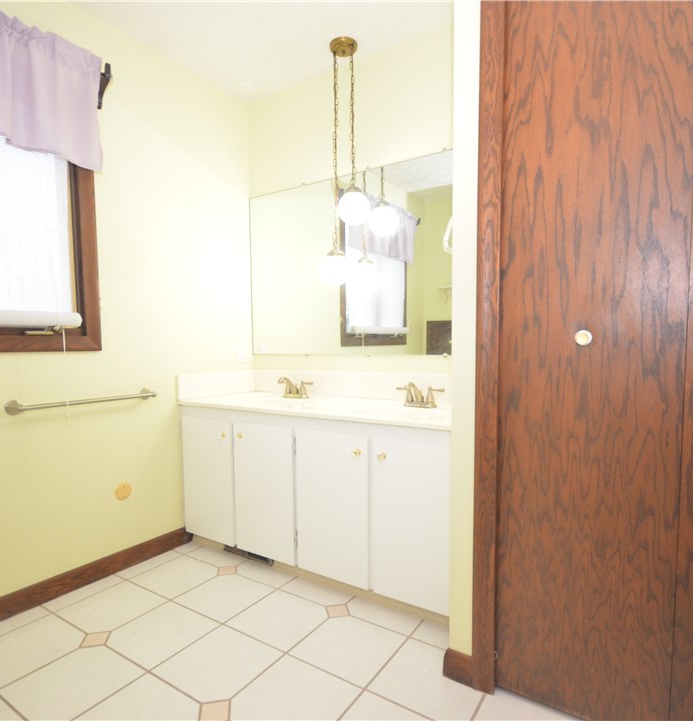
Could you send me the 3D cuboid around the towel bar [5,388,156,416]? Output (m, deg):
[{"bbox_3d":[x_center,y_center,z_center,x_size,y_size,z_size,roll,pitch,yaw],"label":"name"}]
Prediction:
[{"bbox_3d":[-1.081,0.174,1.926,0.080,0.059,0.603,1,1,33],"label":"towel bar"}]

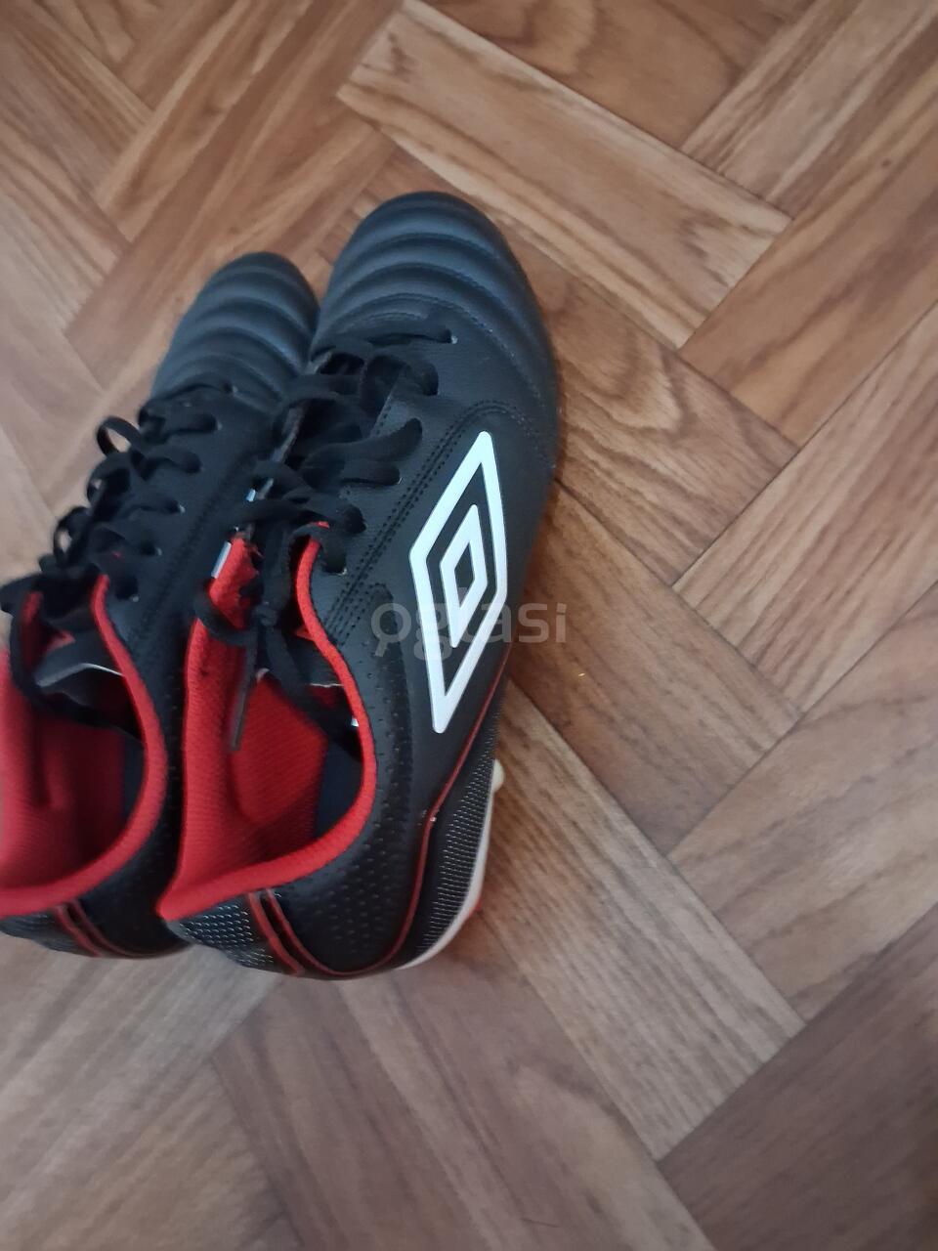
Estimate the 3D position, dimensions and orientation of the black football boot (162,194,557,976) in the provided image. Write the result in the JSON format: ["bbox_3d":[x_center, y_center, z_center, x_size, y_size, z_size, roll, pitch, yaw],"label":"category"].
[{"bbox_3d":[-0.035,-0.030,0.319,0.100,0.109,0.280,-2,75,30],"label":"black football boot"}]

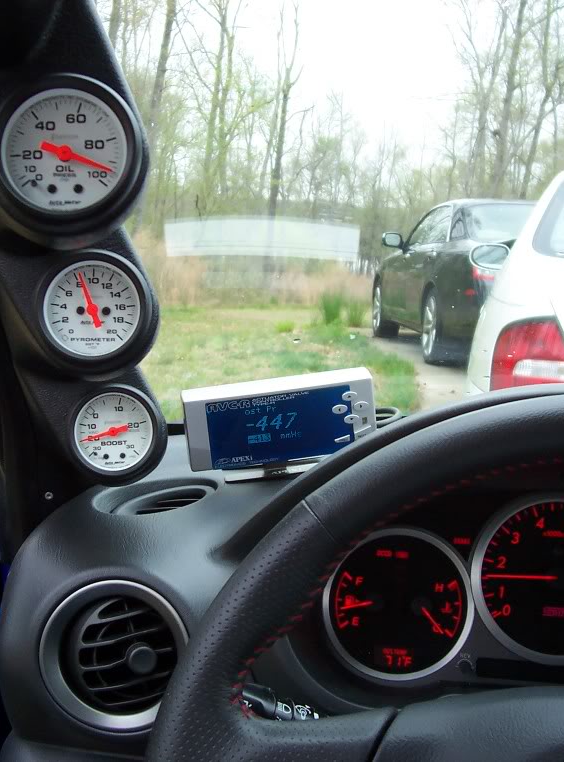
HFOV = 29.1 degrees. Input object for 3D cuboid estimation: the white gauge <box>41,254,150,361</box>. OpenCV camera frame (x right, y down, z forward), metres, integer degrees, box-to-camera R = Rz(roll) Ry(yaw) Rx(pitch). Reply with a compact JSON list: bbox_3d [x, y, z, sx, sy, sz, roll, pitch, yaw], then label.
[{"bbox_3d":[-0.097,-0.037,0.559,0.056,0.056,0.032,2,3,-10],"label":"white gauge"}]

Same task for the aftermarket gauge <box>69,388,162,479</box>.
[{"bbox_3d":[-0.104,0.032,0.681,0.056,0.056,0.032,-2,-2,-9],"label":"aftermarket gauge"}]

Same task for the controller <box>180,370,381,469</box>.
[{"bbox_3d":[-0.001,0.026,0.707,0.121,0.050,0.022,-7,21,-5],"label":"controller"}]

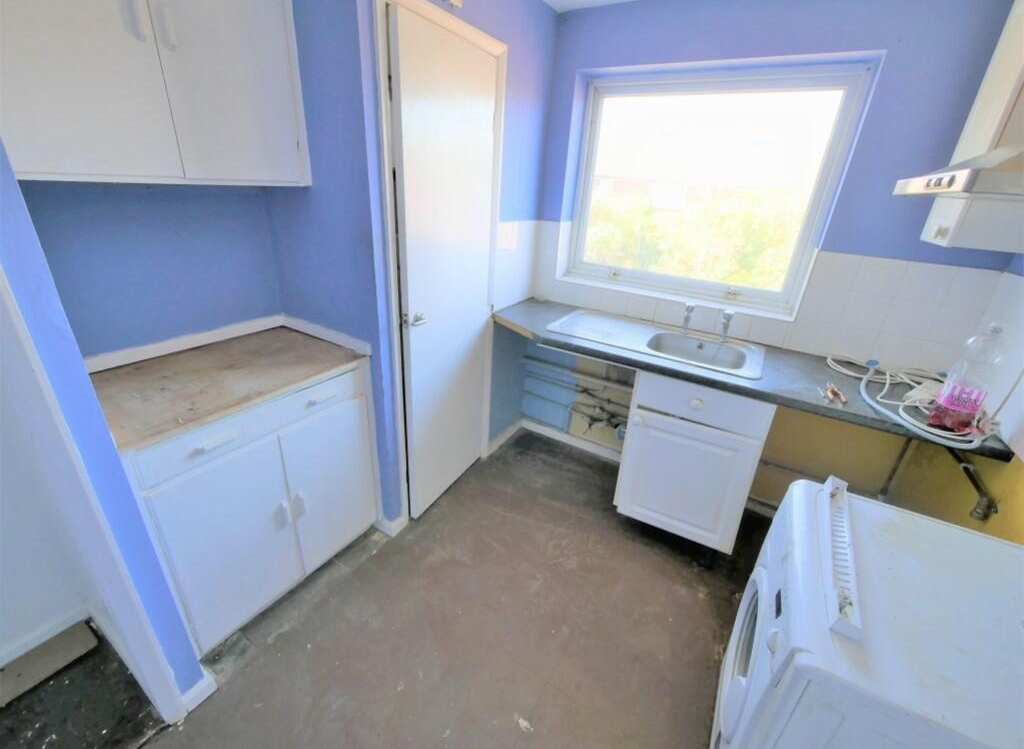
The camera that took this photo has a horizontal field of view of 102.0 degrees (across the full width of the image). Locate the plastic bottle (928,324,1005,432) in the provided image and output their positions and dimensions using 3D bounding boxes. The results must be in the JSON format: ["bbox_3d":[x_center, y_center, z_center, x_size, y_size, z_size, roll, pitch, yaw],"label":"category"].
[{"bbox_3d":[1.427,0.007,1.286,0.112,0.320,0.112,17,27,26],"label":"plastic bottle"}]

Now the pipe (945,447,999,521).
[{"bbox_3d":[1.460,0.333,1.353,0.075,0.080,0.450,17,27,26],"label":"pipe"}]

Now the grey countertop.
[{"bbox_3d":[0.790,-0.102,1.869,1.902,0.035,0.645,17,27,26],"label":"grey countertop"}]

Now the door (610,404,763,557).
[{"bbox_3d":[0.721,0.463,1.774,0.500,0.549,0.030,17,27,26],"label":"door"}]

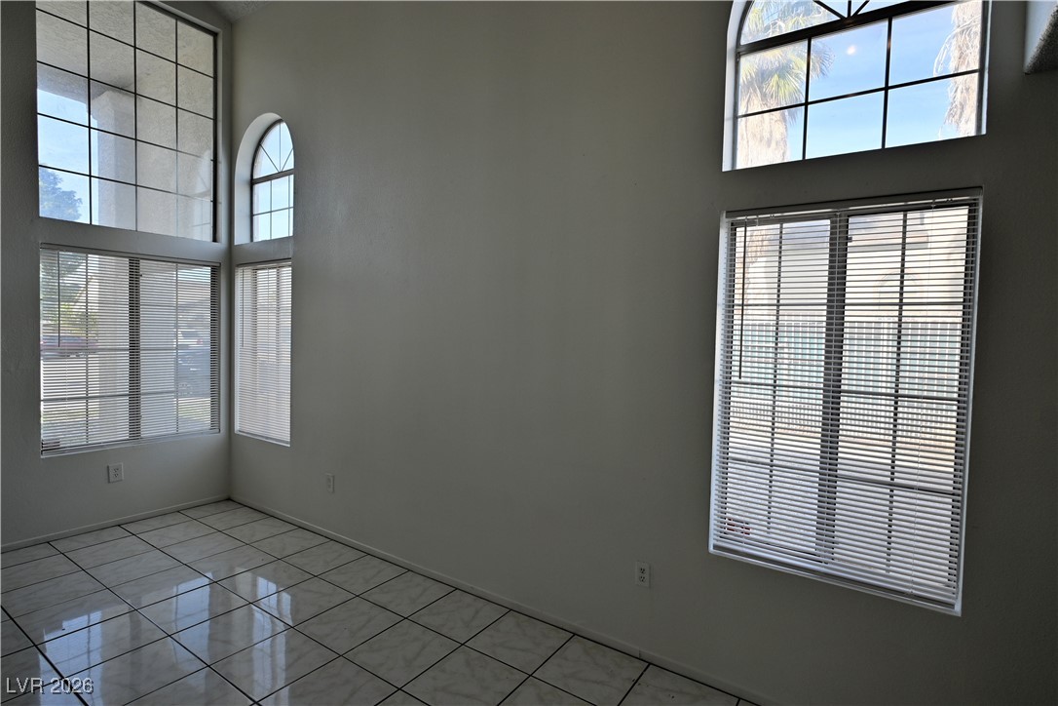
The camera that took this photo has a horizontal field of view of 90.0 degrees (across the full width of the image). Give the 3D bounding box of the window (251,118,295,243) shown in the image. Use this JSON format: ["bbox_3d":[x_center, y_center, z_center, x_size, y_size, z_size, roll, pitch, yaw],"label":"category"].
[{"bbox_3d":[-2.112,-1.443,4.478,0.893,1.023,0.080,3,3,34],"label":"window"}]

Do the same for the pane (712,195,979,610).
[{"bbox_3d":[1.224,0.158,2.148,0.875,1.506,0.100,3,3,34],"label":"pane"}]

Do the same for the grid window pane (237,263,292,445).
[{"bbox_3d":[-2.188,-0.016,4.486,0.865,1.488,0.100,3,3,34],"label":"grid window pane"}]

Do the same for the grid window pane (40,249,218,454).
[{"bbox_3d":[-3.103,-0.027,4.199,0.090,1.488,1.193,3,3,34],"label":"grid window pane"}]

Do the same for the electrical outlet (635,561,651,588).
[{"bbox_3d":[0.546,1.067,2.540,0.071,0.115,0.010,3,3,34],"label":"electrical outlet"}]

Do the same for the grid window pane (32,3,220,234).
[{"bbox_3d":[-3.070,-1.857,4.141,0.080,1.816,1.199,3,3,34],"label":"grid window pane"}]

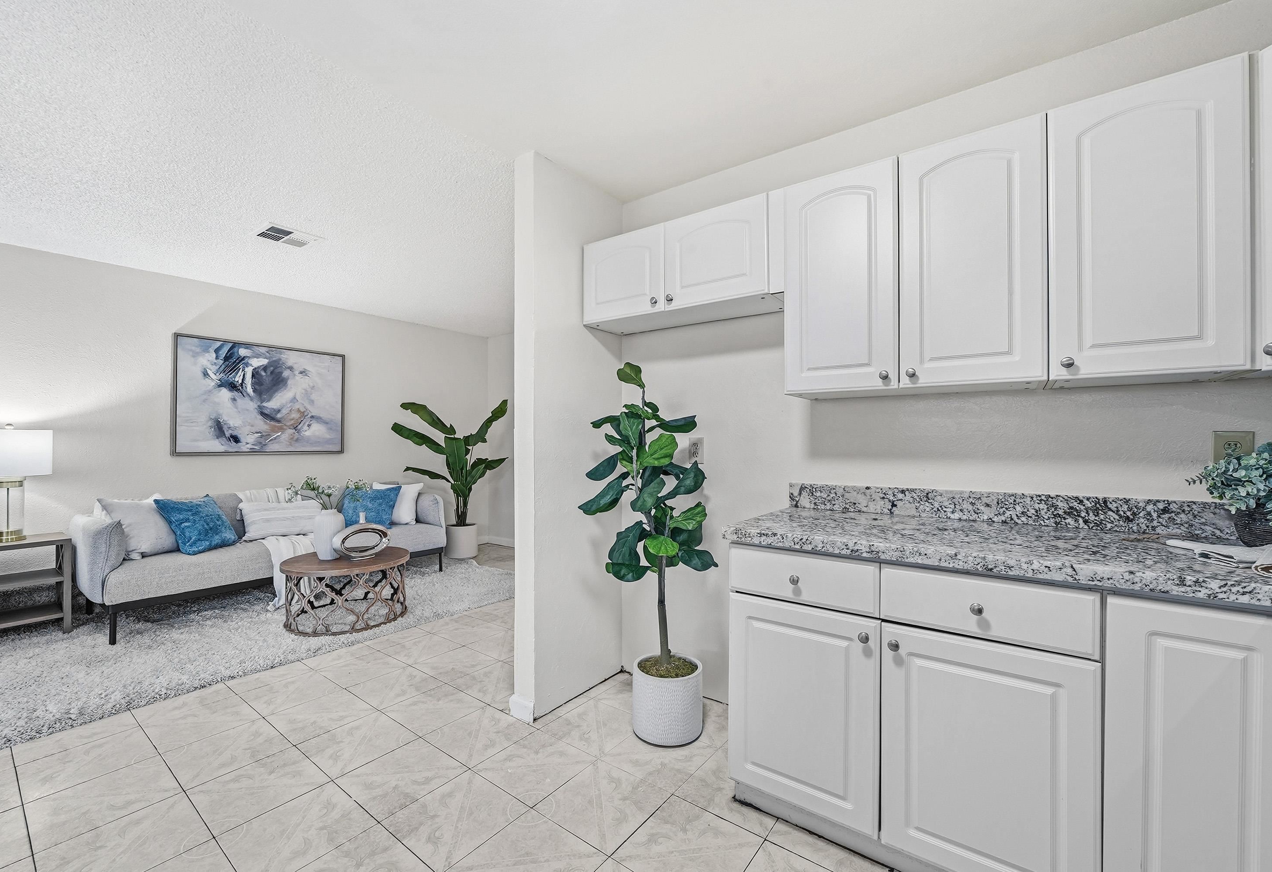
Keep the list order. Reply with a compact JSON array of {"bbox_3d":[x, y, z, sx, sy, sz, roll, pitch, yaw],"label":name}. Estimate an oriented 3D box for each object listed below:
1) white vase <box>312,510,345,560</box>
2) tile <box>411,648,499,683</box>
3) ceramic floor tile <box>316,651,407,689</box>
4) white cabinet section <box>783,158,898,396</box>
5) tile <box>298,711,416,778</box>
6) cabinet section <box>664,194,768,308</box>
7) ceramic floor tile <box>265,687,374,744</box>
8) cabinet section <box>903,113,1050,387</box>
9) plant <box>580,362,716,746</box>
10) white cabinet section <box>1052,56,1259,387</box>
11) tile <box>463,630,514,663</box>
[{"bbox_3d":[-2.030,0.655,3.370,0.177,0.315,0.177,0,0,37],"label":"white vase"},{"bbox_3d":[-0.973,1.232,2.747,0.331,0.010,0.331,0,-1,37],"label":"tile"},{"bbox_3d":[-1.427,1.223,2.658,0.330,0.010,0.330,0,0,37],"label":"ceramic floor tile"},{"bbox_3d":[0.784,-0.525,1.867,0.373,0.748,0.312,0,0,36],"label":"white cabinet section"},{"bbox_3d":[-1.100,1.220,2.015,0.330,0.010,0.330,0,0,37],"label":"tile"},{"bbox_3d":[0.396,-0.720,2.158,0.461,0.378,0.300,0,0,36],"label":"cabinet section"},{"bbox_3d":[-1.364,1.220,2.210,0.330,0.010,0.330,0,0,37],"label":"ceramic floor tile"},{"bbox_3d":[1.087,-0.525,1.647,0.371,0.750,0.312,0,0,36],"label":"cabinet section"},{"bbox_3d":[0.049,0.454,2.127,0.570,1.530,0.520,0,0,0],"label":"plant"},{"bbox_3d":[1.388,-0.527,1.428,0.371,0.753,0.312,0,0,36],"label":"white cabinet section"},{"bbox_3d":[-0.767,1.227,2.969,0.330,0.010,0.330,0,0,37],"label":"tile"}]

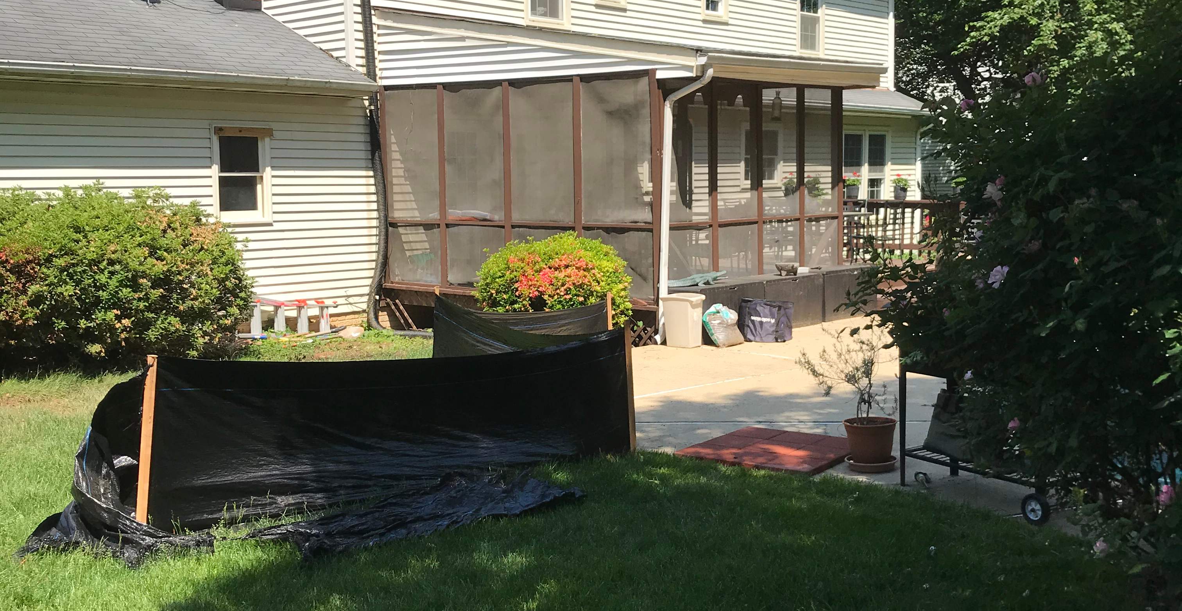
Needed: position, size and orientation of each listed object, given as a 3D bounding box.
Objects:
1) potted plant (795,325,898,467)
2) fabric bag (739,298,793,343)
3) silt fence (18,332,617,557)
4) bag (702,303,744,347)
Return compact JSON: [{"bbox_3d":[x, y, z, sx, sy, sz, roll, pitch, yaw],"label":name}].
[{"bbox_3d":[1.462,0.522,7.261,0.560,0.820,0.520,0,6,0],"label":"potted plant"},{"bbox_3d":[1.802,0.155,13.090,0.520,0.440,0.420,0,6,1],"label":"fabric bag"},{"bbox_3d":[-0.981,0.618,6.465,3.460,0.790,1.300,-4,7,-33],"label":"silt fence"},{"bbox_3d":[1.310,0.202,12.676,0.250,0.420,0.420,4,7,41],"label":"bag"}]

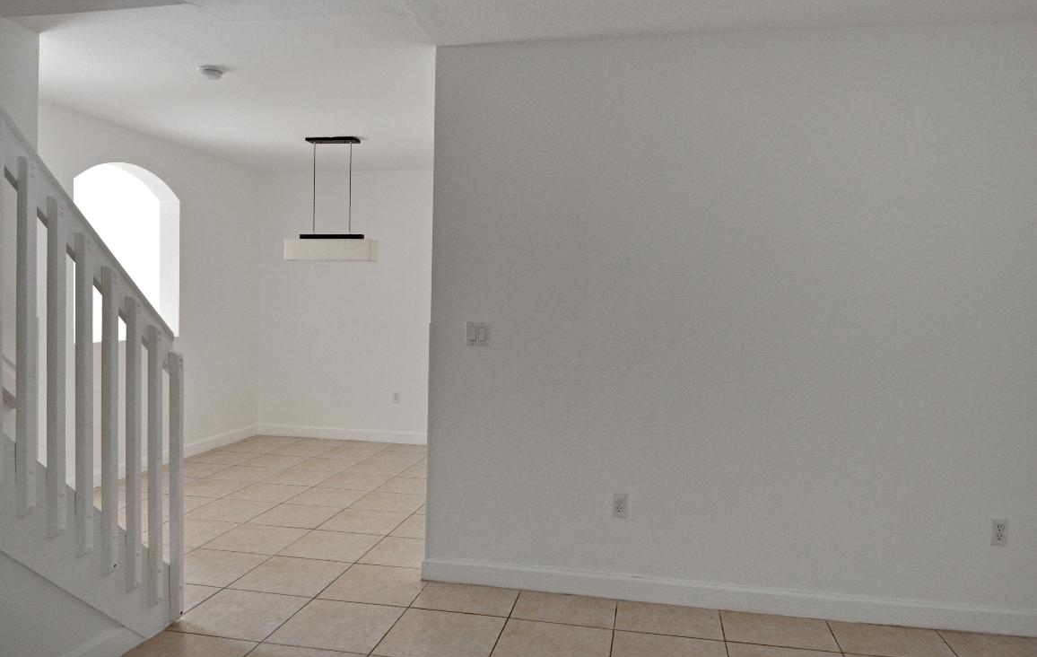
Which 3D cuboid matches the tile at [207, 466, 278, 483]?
[{"bbox_3d":[-2.159,1.168,5.495,0.454,0.013,0.454,2,1,10],"label":"tile"}]

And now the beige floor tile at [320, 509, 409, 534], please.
[{"bbox_3d":[-0.971,1.221,4.363,0.456,0.012,0.456,2,1,10],"label":"beige floor tile"}]

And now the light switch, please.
[{"bbox_3d":[-0.194,0.029,3.318,0.116,0.114,0.010,2,2,11],"label":"light switch"}]

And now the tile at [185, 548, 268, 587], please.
[{"bbox_3d":[-1.577,1.225,3.537,0.454,0.013,0.454,2,1,10],"label":"tile"}]

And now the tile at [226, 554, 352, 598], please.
[{"bbox_3d":[-1.127,1.239,3.458,0.454,0.013,0.454,2,1,10],"label":"tile"}]

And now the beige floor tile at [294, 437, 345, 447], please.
[{"bbox_3d":[-1.924,1.136,6.819,0.453,0.010,0.412,2,1,10],"label":"beige floor tile"}]

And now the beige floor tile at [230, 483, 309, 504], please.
[{"bbox_3d":[-1.789,1.189,4.966,0.454,0.013,0.454,2,1,10],"label":"beige floor tile"}]

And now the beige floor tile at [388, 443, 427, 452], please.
[{"bbox_3d":[-1.003,1.137,6.502,0.455,0.012,0.364,2,2,11],"label":"beige floor tile"}]

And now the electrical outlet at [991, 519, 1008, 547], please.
[{"bbox_3d":[2.088,0.888,2.997,0.071,0.115,0.007,2,1,10],"label":"electrical outlet"}]

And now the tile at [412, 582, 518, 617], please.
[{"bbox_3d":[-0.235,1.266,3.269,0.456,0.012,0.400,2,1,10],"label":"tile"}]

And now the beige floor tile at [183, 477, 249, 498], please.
[{"bbox_3d":[-2.223,1.163,4.990,0.455,0.012,0.446,2,2,11],"label":"beige floor tile"}]

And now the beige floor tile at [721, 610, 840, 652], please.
[{"bbox_3d":[1.111,1.306,2.989,0.453,0.010,0.316,2,1,10],"label":"beige floor tile"}]

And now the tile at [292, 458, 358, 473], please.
[{"bbox_3d":[-1.631,1.167,5.879,0.456,0.012,0.456,2,1,10],"label":"tile"}]

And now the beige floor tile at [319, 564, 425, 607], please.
[{"bbox_3d":[-0.676,1.250,3.373,0.453,0.010,0.453,2,1,10],"label":"beige floor tile"}]

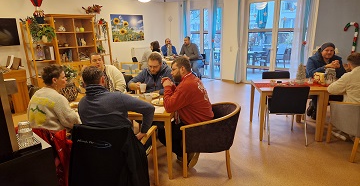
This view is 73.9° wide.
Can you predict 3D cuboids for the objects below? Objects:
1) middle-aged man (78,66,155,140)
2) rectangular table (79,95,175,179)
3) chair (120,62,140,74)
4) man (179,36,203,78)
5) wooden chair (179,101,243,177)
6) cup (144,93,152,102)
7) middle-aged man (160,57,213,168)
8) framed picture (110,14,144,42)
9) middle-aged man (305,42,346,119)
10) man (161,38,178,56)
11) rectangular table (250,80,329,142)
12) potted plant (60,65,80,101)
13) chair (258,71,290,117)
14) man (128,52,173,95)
[{"bbox_3d":[-0.563,0.367,2.334,0.630,1.280,0.720,0,15,8],"label":"middle-aged man"},{"bbox_3d":[-0.784,0.469,3.023,1.580,0.745,0.830,1,15,10],"label":"rectangular table"},{"bbox_3d":[-1.172,-0.249,5.543,0.510,0.850,0.550,0,15,6],"label":"chair"},{"bbox_3d":[0.333,-1.014,7.383,0.820,1.380,0.580,-12,18,-36],"label":"man"},{"bbox_3d":[0.349,0.499,2.775,0.670,0.750,0.600,0,15,7],"label":"wooden chair"},{"bbox_3d":[-0.374,0.055,2.871,0.078,0.093,0.078,-2,15,0],"label":"cup"},{"bbox_3d":[0.092,0.226,2.772,0.700,1.290,0.560,2,15,13],"label":"middle-aged man"},{"bbox_3d":[-1.555,-1.983,7.348,0.030,0.780,1.180,12,20,41],"label":"framed picture"},{"bbox_3d":[2.456,-0.188,4.120,0.600,1.300,0.760,2,15,14],"label":"middle-aged man"},{"bbox_3d":[-0.359,-1.072,7.724,0.560,1.340,0.780,-2,14,-3],"label":"man"},{"bbox_3d":[1.585,0.237,3.672,0.840,0.745,0.760,0,15,5],"label":"rectangular table"},{"bbox_3d":[-1.359,-0.116,2.976,0.240,0.440,0.240,-2,14,0],"label":"potted plant"},{"bbox_3d":[1.682,0.068,4.129,0.520,0.850,0.560,0,15,5],"label":"chair"},{"bbox_3d":[-0.403,0.058,3.493,0.650,1.270,0.750,0,15,6],"label":"man"}]

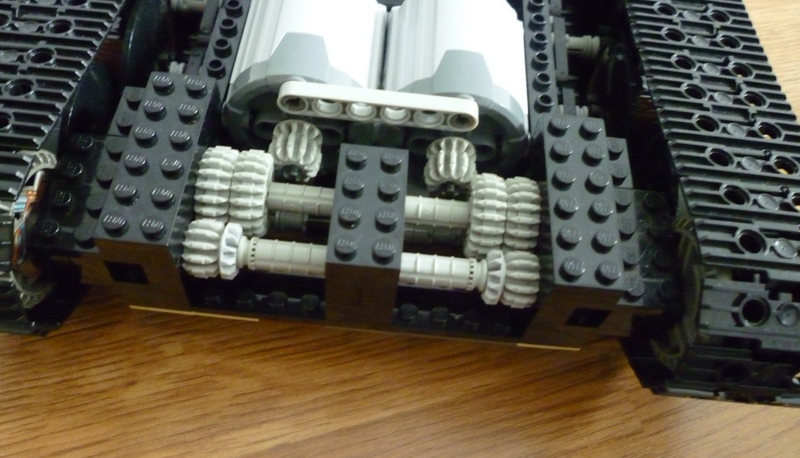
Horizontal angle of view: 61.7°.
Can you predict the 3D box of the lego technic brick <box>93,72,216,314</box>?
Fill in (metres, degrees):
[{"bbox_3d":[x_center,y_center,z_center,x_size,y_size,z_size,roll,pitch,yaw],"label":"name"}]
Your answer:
[{"bbox_3d":[-0.055,-0.010,0.162,0.016,0.032,0.048,6,58,-2],"label":"lego technic brick"}]

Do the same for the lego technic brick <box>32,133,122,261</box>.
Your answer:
[{"bbox_3d":[-0.071,-0.008,0.152,0.016,0.005,0.032,5,58,-2],"label":"lego technic brick"}]

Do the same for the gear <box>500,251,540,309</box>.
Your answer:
[{"bbox_3d":[0.027,0.012,0.156,0.008,0.014,0.014,5,58,-2],"label":"gear"}]

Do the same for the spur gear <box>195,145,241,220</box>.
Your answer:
[{"bbox_3d":[-0.043,-0.009,0.162,0.008,0.021,0.021,6,58,-2],"label":"spur gear"}]

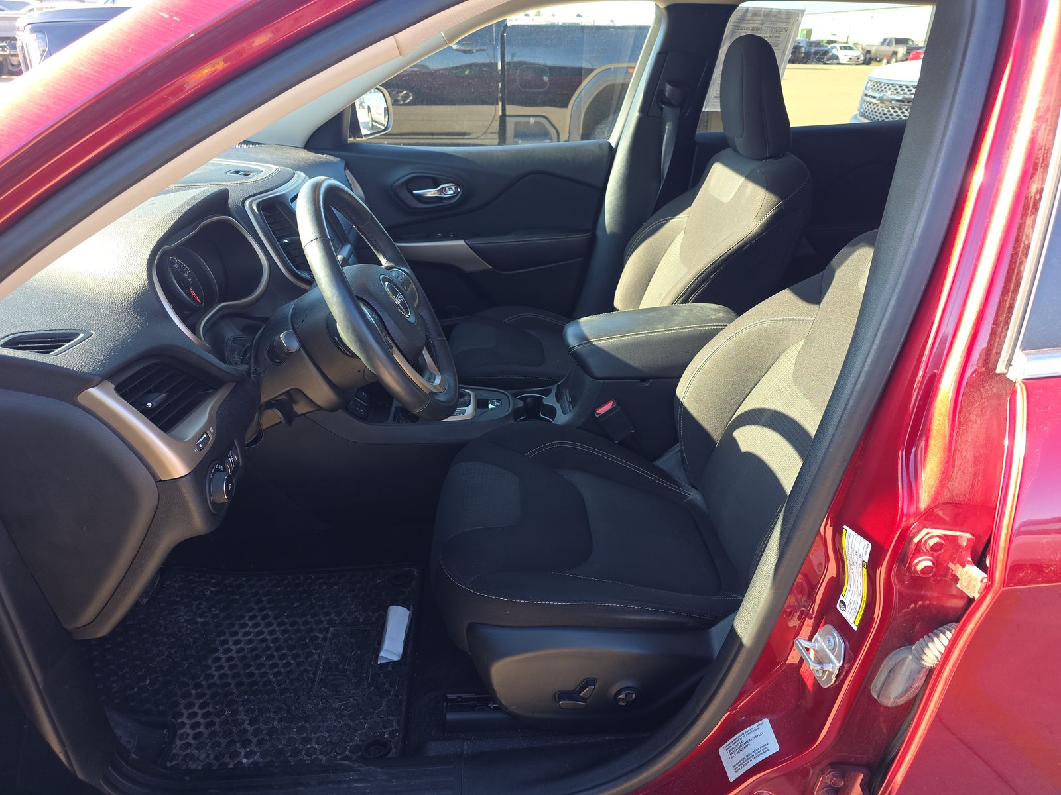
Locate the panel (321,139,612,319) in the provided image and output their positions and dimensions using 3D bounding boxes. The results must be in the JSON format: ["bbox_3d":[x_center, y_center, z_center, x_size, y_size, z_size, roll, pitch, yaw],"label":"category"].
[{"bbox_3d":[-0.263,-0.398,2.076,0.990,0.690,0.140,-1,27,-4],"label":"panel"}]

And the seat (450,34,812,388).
[{"bbox_3d":[0.188,-0.341,1.781,0.850,1.030,0.550,-1,27,-4],"label":"seat"}]

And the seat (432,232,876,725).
[{"bbox_3d":[0.257,-0.004,1.126,0.850,1.030,0.550,-1,27,-4],"label":"seat"}]

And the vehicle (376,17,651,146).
[{"bbox_3d":[-0.973,-2.599,6.028,6.400,2.030,2.300,-1,27,-4],"label":"vehicle"}]

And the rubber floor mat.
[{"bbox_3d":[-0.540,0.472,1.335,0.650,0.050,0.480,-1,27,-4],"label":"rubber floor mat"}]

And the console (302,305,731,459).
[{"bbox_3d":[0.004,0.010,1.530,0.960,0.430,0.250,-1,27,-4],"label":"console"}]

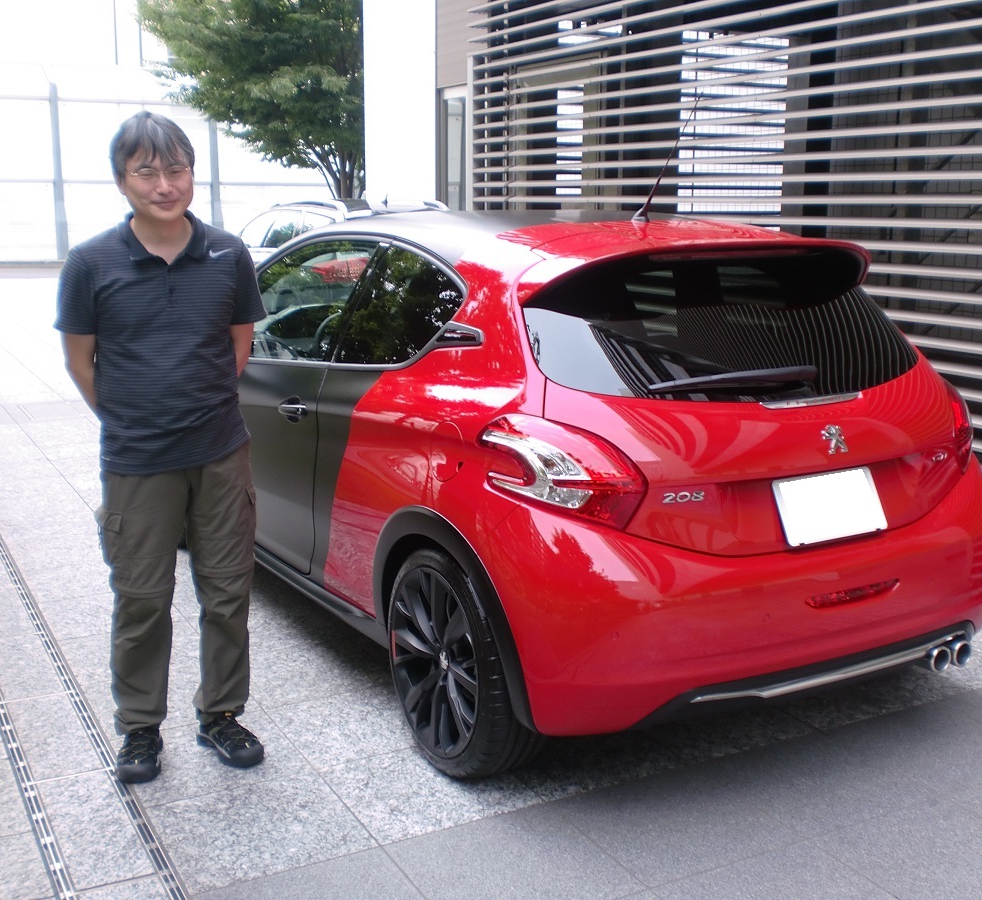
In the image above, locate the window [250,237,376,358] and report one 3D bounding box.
[{"bbox_3d":[-0.719,-0.526,4.259,0.060,0.460,1.200,20,-1,-32],"label":"window"}]

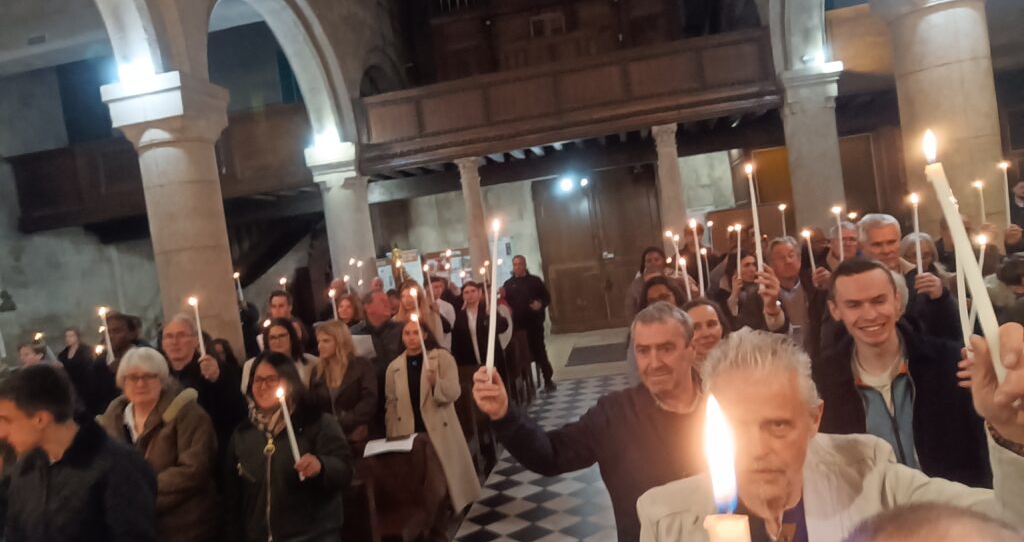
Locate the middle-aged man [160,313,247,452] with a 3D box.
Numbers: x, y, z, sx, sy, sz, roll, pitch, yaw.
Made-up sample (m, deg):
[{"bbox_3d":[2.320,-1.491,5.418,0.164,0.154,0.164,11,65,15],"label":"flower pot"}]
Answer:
[{"bbox_3d":[-1.639,1.103,3.803,0.560,1.770,0.450,-8,1,-7],"label":"middle-aged man"}]

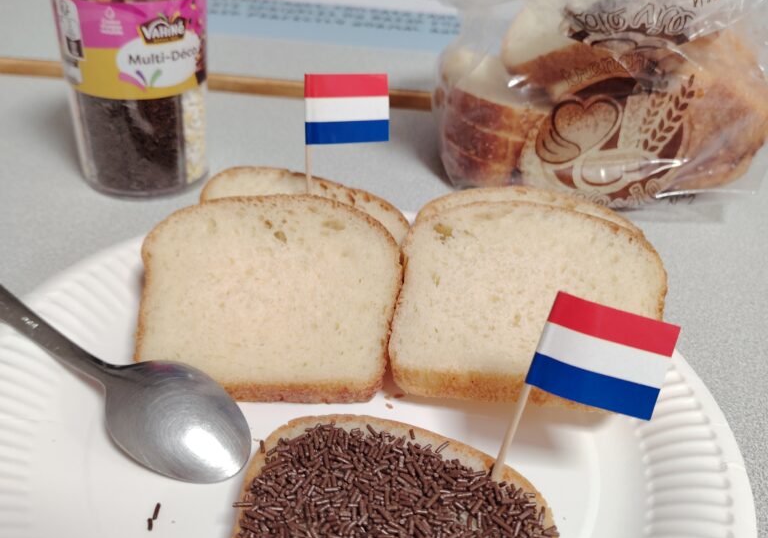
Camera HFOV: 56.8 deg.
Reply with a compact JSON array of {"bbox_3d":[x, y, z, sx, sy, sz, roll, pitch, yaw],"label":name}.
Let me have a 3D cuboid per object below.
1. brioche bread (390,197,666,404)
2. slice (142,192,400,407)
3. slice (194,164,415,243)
[{"bbox_3d":[0.046,0.009,0.236,0.088,0.013,0.074,9,52,12],"label":"brioche bread"},{"bbox_3d":[-0.038,0.008,0.242,0.088,0.013,0.075,4,57,-3],"label":"slice"},{"bbox_3d":[-0.035,-0.009,0.276,0.088,0.013,0.075,14,46,7],"label":"slice"}]

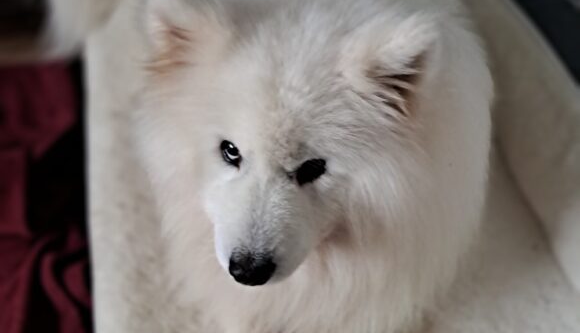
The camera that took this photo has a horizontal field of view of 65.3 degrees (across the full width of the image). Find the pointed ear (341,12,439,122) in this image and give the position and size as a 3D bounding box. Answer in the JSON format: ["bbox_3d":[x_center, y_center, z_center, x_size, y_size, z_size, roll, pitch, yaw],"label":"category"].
[{"bbox_3d":[0.092,-0.092,0.435,0.078,0.085,0.045,7,47,-31],"label":"pointed ear"}]

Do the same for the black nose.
[{"bbox_3d":[-0.033,0.091,0.402,0.041,0.030,0.024,12,53,2],"label":"black nose"}]

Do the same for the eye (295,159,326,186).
[{"bbox_3d":[0.019,0.006,0.425,0.029,0.022,0.016,-3,42,-14],"label":"eye"}]

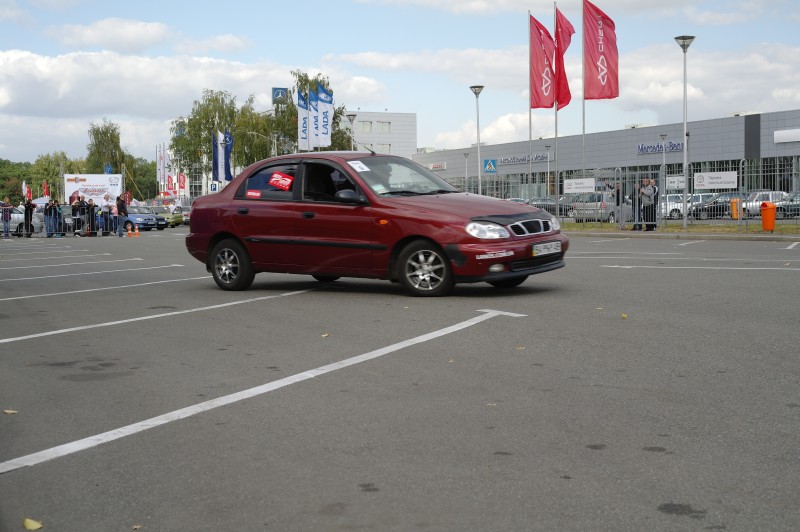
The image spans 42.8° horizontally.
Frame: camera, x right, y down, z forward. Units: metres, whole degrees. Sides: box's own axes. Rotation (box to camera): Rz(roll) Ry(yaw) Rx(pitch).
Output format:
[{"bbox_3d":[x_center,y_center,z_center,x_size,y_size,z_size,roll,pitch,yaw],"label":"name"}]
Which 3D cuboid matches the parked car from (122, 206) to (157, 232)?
[{"bbox_3d":[-15.750,-2.670,58.500,4.240,1.430,1.680,1,3,33],"label":"parked car"}]

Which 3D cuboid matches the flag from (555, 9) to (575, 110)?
[{"bbox_3d":[6.630,-8.270,41.000,0.850,4.100,0.500,0,3,14],"label":"flag"}]

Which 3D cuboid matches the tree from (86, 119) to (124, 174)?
[{"bbox_3d":[-33.158,-10.415,115.000,4.600,12.400,4.600,-1,3,0],"label":"tree"}]

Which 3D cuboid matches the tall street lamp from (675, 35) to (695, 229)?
[{"bbox_3d":[10.300,-4.860,37.000,0.740,6.980,0.740,-1,3,0],"label":"tall street lamp"}]

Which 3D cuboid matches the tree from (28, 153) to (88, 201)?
[{"bbox_3d":[-40.100,-9.000,120.000,6.600,8.600,6.600,-1,3,0],"label":"tree"}]

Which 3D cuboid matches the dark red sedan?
[{"bbox_3d":[-0.350,-0.475,10.636,4.237,1.432,1.678,1,3,36],"label":"dark red sedan"}]

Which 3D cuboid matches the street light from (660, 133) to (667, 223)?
[{"bbox_3d":[21.700,-7.350,84.000,0.530,6.900,0.530,-1,3,0],"label":"street light"}]

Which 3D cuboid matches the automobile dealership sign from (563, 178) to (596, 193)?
[{"bbox_3d":[6.379,-2.818,36.200,0.050,0.480,1.900,-2,3,-25],"label":"automobile dealership sign"}]

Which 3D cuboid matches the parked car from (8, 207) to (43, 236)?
[{"bbox_3d":[-18.300,-2.060,46.400,4.300,1.450,1.720,-1,3,-11],"label":"parked car"}]

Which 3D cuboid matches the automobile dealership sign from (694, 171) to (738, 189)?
[{"bbox_3d":[9.276,-2.500,30.000,0.050,0.480,1.870,-2,3,-25],"label":"automobile dealership sign"}]

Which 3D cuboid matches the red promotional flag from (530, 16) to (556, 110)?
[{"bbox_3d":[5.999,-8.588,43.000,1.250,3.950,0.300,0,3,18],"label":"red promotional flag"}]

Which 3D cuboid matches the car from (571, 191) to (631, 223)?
[{"bbox_3d":[10.663,-3.056,53.848,1.750,1.560,4.250,1,3,27],"label":"car"}]

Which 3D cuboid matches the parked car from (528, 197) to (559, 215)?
[{"bbox_3d":[10.248,-3.932,70.986,1.770,1.470,4.400,0,3,25],"label":"parked car"}]

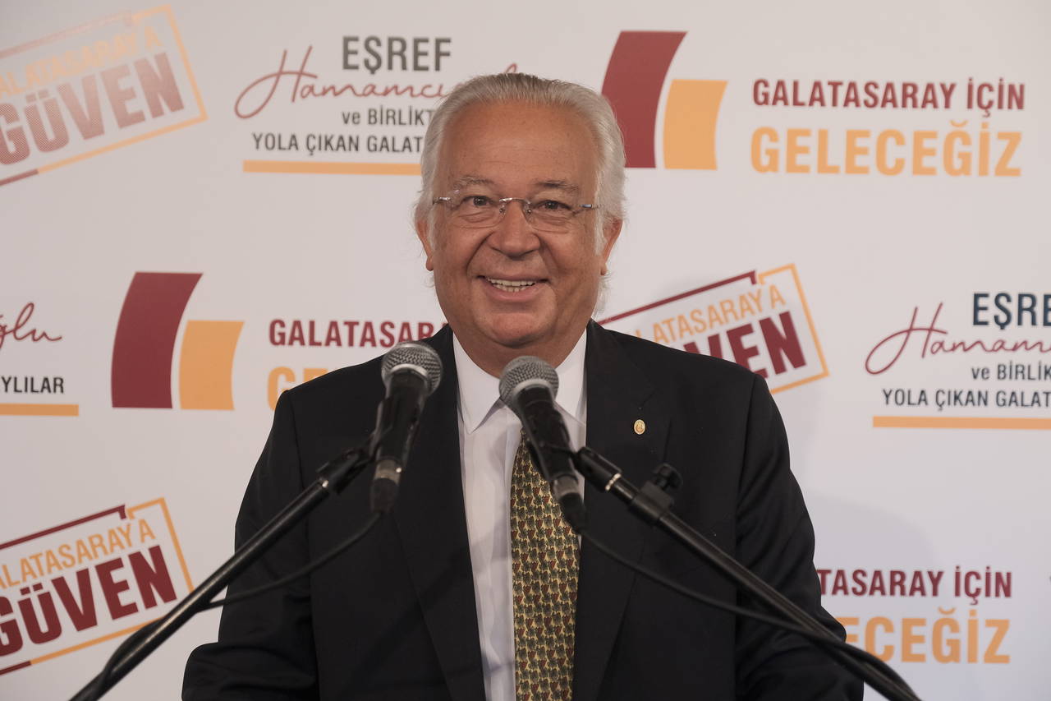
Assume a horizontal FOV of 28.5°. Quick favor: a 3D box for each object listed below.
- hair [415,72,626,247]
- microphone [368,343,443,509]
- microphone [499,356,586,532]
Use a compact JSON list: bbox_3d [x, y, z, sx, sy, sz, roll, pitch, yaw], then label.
[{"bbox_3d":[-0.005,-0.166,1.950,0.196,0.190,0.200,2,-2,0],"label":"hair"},{"bbox_3d":[-0.103,0.062,1.670,0.052,0.052,0.210,10,36,0],"label":"microphone"},{"bbox_3d":[0.022,0.076,1.680,0.052,0.052,0.210,-21,39,0],"label":"microphone"}]

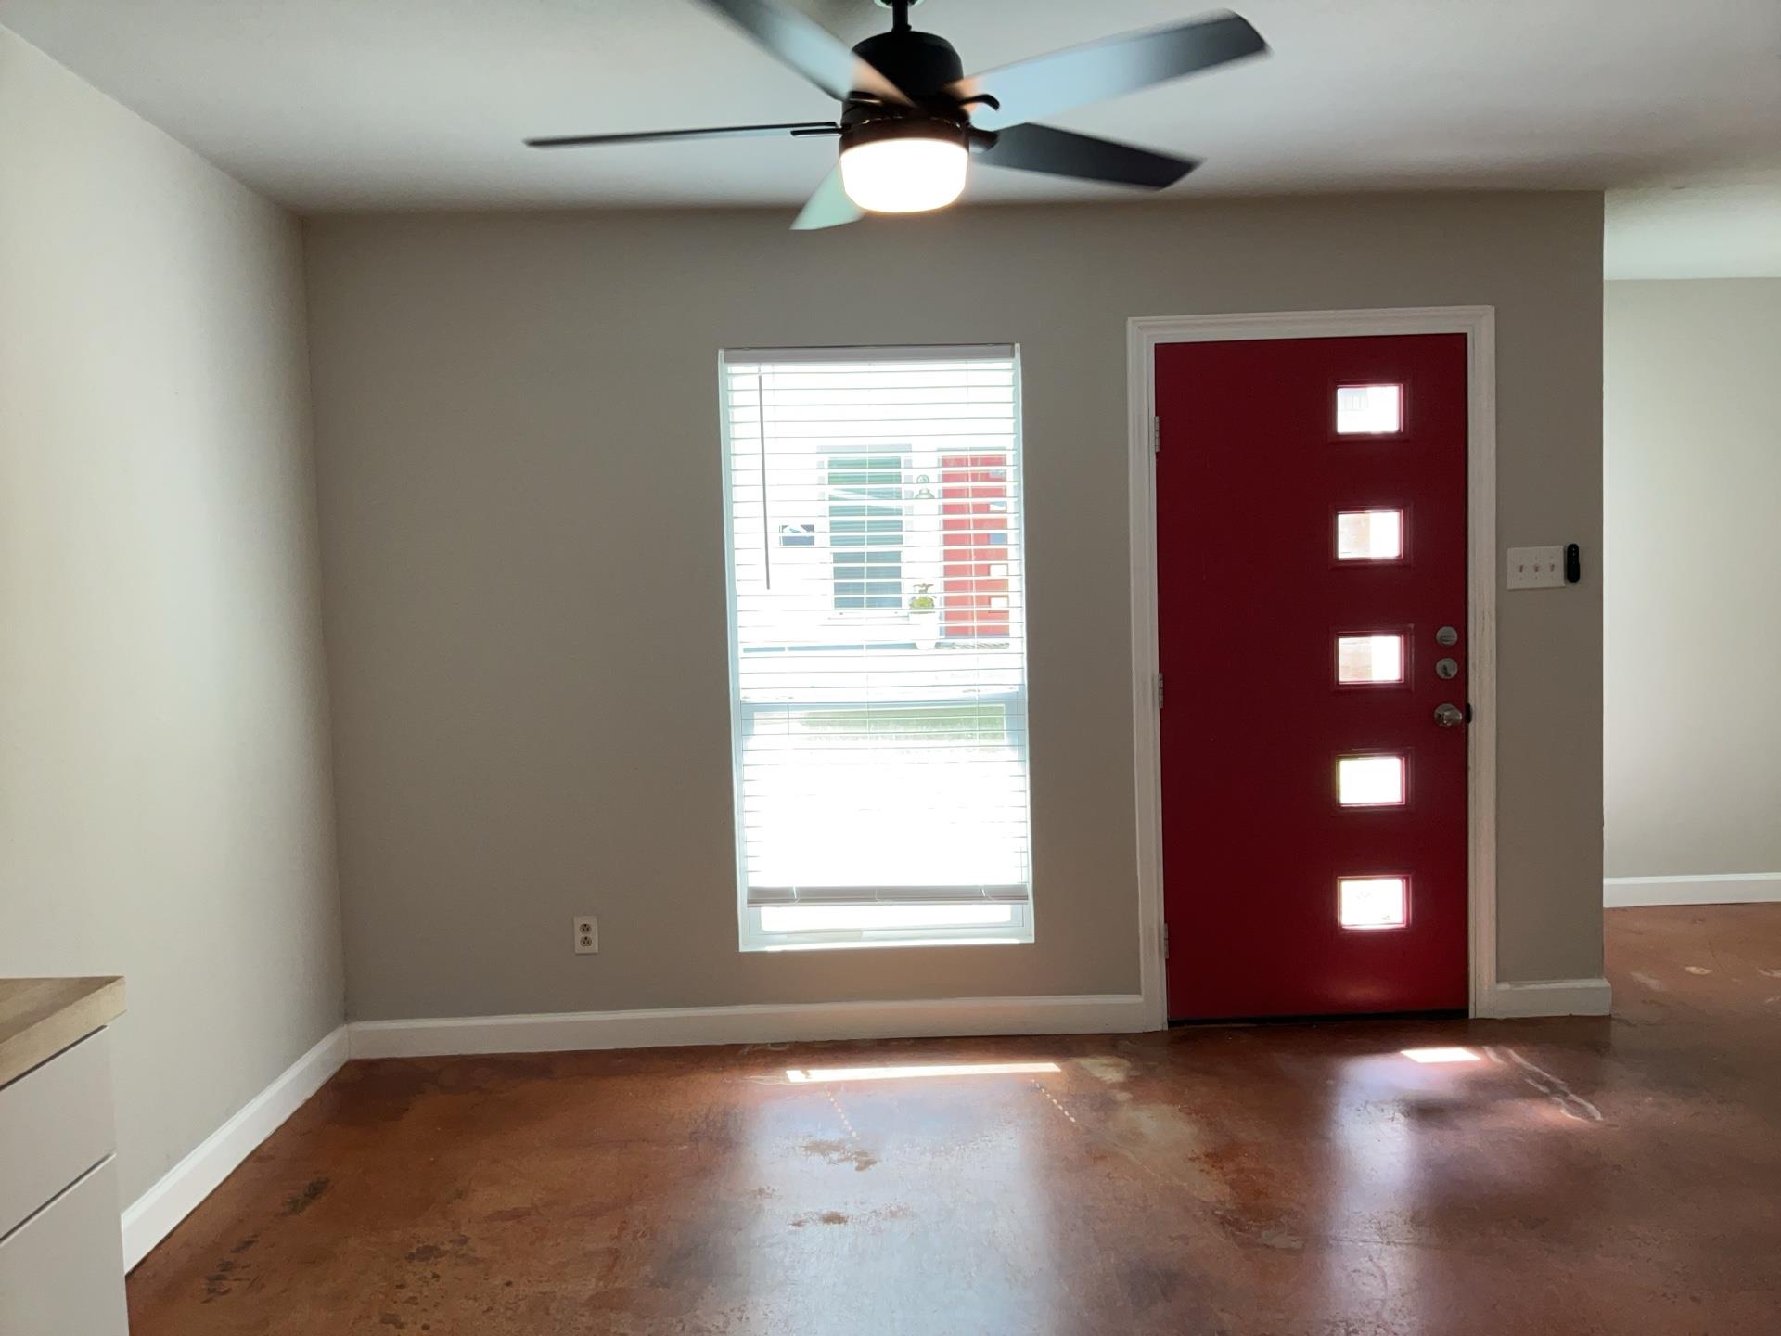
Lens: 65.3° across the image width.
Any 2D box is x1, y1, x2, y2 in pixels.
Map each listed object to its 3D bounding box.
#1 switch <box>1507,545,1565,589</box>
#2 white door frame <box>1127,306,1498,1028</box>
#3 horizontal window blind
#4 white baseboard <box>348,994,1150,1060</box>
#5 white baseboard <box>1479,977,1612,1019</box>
[{"bbox_3d":[1.916,-0.297,4.112,0.171,0.122,0.019,-2,3,-1],"label":"switch"},{"bbox_3d":[1.265,0.015,4.136,1.078,2.111,0.072,-2,3,-1],"label":"white door frame"},{"bbox_3d":[-0.032,-0.052,4.129,0.871,1.762,0.090,-2,3,-1],"label":"horizontal window blind"},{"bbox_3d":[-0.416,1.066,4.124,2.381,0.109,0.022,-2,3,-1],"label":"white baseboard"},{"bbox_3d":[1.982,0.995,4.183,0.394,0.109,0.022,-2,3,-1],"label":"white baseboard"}]

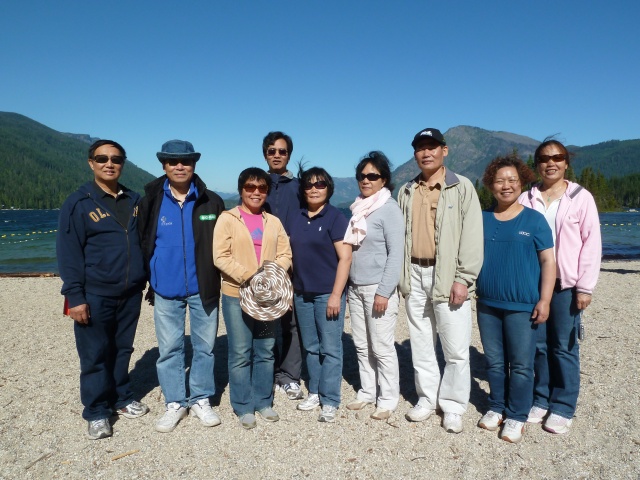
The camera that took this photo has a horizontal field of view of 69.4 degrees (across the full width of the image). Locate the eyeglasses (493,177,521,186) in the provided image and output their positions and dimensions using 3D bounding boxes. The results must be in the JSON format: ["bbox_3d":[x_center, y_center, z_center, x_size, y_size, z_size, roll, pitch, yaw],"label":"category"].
[{"bbox_3d":[1.045,-0.327,2.583,0.142,0.045,0.140,2,4,24],"label":"eyeglasses"}]

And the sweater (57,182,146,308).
[{"bbox_3d":[-1.297,0.033,2.769,0.500,0.710,0.300,-3,5,-36],"label":"sweater"}]

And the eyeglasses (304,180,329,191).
[{"bbox_3d":[-0.028,-0.337,2.853,0.145,0.048,0.145,1,4,9],"label":"eyeglasses"}]

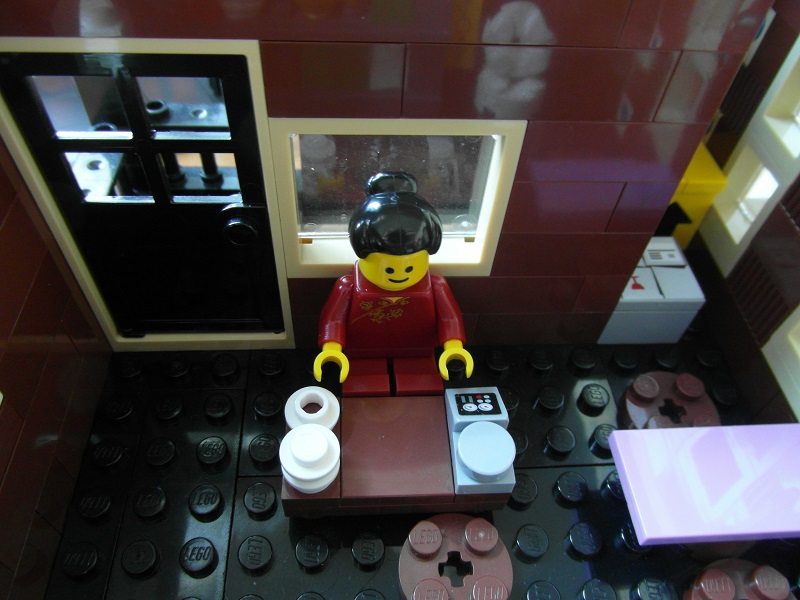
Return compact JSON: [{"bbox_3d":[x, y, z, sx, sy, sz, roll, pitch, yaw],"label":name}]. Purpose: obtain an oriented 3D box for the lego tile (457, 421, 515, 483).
[{"bbox_3d":[0.012,0.022,0.079,0.008,0.003,0.008,0,50,-5],"label":"lego tile"}]

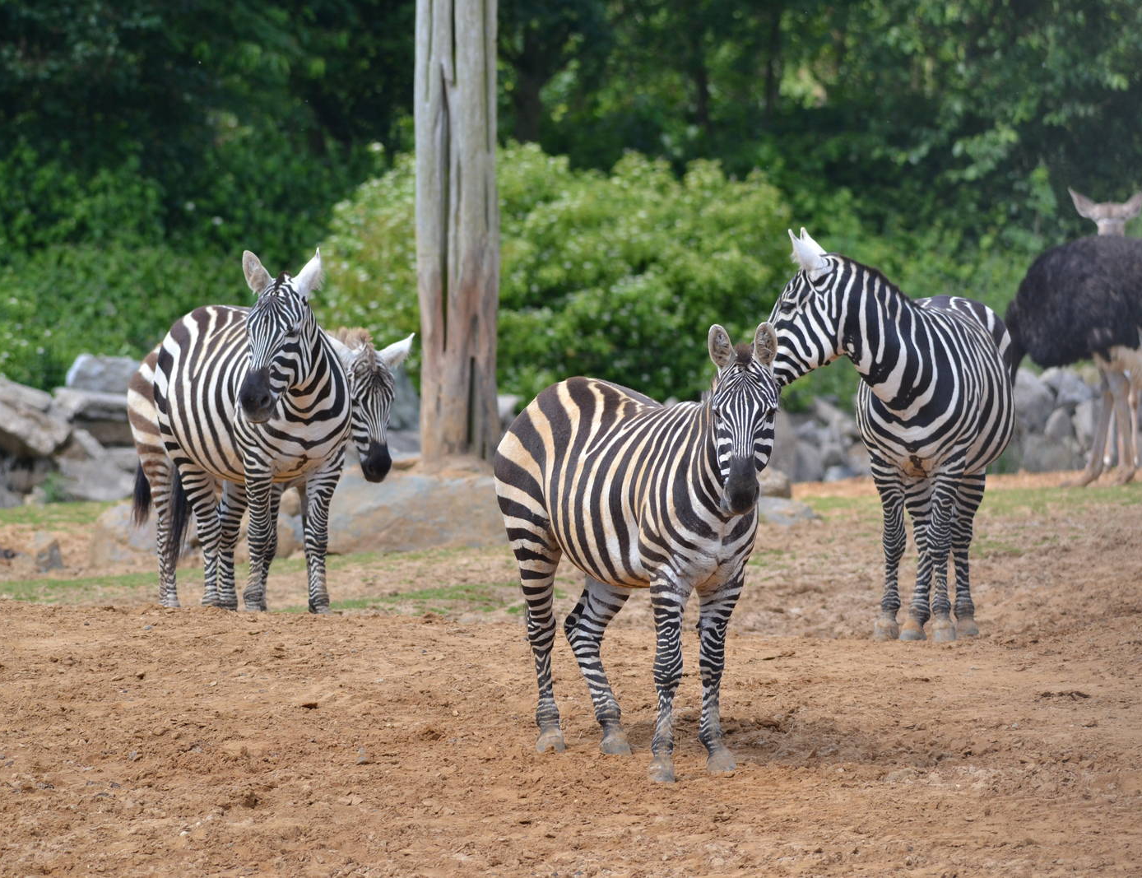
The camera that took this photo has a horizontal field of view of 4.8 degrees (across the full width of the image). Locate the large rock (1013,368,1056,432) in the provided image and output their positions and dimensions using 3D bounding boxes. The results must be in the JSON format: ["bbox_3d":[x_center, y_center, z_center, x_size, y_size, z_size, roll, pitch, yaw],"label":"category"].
[{"bbox_3d":[2.462,-0.208,74.000,0.300,0.330,0.300,0,2,0],"label":"large rock"}]

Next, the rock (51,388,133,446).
[{"bbox_3d":[-2.440,-0.117,70.800,0.489,0.302,0.420,0,2,0],"label":"rock"}]

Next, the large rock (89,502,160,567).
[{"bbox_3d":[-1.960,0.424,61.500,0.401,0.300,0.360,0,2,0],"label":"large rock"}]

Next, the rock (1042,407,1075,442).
[{"bbox_3d":[2.705,-0.074,76.000,0.182,0.211,0.200,0,2,0],"label":"rock"}]

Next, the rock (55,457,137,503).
[{"bbox_3d":[-2.360,0.202,69.000,0.450,0.220,0.360,0,2,0],"label":"rock"}]

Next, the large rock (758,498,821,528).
[{"bbox_3d":[0.997,0.346,64.500,0.360,0.140,0.300,0,2,0],"label":"large rock"}]

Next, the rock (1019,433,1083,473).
[{"bbox_3d":[2.557,0.074,73.000,0.330,0.210,0.280,0,2,0],"label":"rock"}]

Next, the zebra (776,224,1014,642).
[{"bbox_3d":[1.224,-0.014,52.200,0.870,1.560,1.550,0,2,12],"label":"zebra"}]

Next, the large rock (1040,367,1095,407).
[{"bbox_3d":[2.699,-0.282,74.500,0.290,0.210,0.260,0,2,0],"label":"large rock"}]

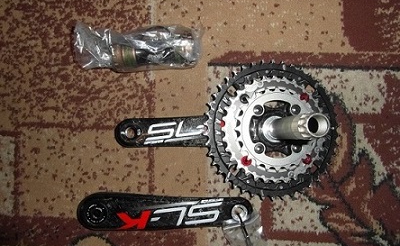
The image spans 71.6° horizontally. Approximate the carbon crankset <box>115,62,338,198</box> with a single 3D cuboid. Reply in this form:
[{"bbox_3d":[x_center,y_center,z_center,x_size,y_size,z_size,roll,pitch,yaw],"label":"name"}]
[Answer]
[{"bbox_3d":[0.040,0.008,0.295,0.280,0.135,0.175,-1,88,-3],"label":"carbon crankset"}]

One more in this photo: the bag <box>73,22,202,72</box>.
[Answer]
[{"bbox_3d":[-0.076,-0.093,0.336,0.160,0.045,0.062,-2,89,-1],"label":"bag"}]

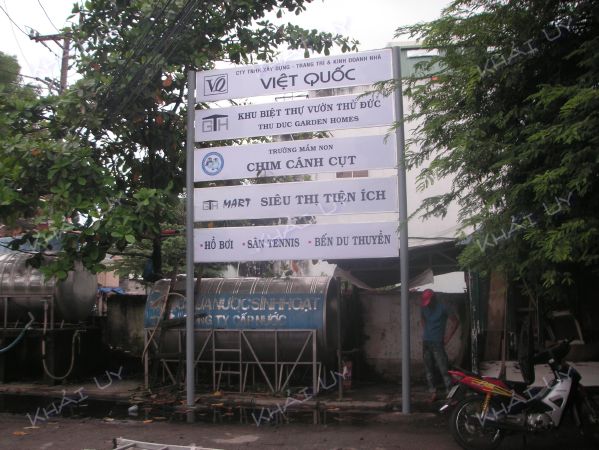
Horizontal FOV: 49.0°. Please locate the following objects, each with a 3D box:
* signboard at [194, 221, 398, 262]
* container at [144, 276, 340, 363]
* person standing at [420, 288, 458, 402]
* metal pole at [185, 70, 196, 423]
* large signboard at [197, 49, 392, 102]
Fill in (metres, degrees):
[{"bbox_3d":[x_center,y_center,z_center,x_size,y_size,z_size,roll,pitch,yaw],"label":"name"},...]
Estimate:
[{"bbox_3d":[-0.101,0.261,9.470,3.043,0.500,0.060,-2,-7,14],"label":"signboard"},{"bbox_3d":[-0.903,1.681,11.474,3.236,1.458,1.458,-2,-7,15],"label":"container"},{"bbox_3d":[2.020,1.730,9.500,0.520,1.630,0.420,-4,-6,30],"label":"person standing"},{"bbox_3d":[-1.615,0.135,9.800,0.100,5.000,0.100,1,-6,-16],"label":"metal pole"},{"bbox_3d":[-0.127,-2.176,9.746,3.043,0.510,0.060,-2,-7,14],"label":"large signboard"}]

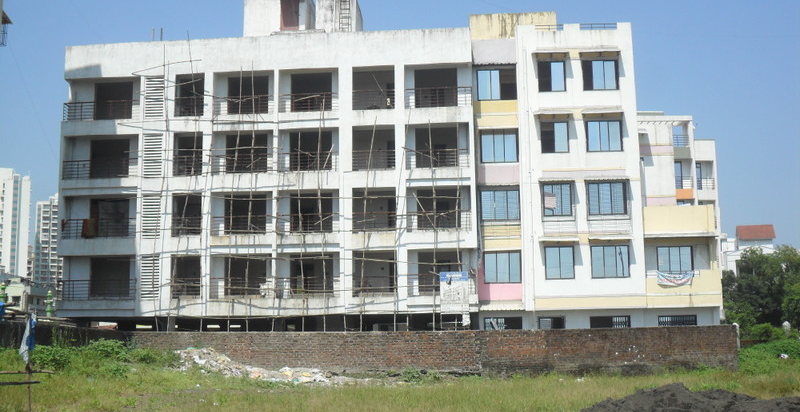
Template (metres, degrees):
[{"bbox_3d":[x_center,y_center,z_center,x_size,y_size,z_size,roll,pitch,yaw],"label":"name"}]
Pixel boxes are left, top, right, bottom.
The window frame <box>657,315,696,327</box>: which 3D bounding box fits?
[{"bbox_3d":[12.809,5.611,46.737,1.748,1.200,0.120,-1,-9,3],"label":"window frame"}]

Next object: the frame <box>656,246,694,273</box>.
[{"bbox_3d":[12.964,2.628,47.823,1.686,1.450,0.150,-1,-8,4],"label":"frame"}]

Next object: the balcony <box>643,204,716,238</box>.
[{"bbox_3d":[12.899,0.800,47.273,3.270,1.550,1.200,-1,-8,4],"label":"balcony"}]

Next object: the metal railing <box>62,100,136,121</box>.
[{"bbox_3d":[-14.633,-4.591,50.547,3.788,0.923,1.100,-1,-9,3],"label":"metal railing"}]

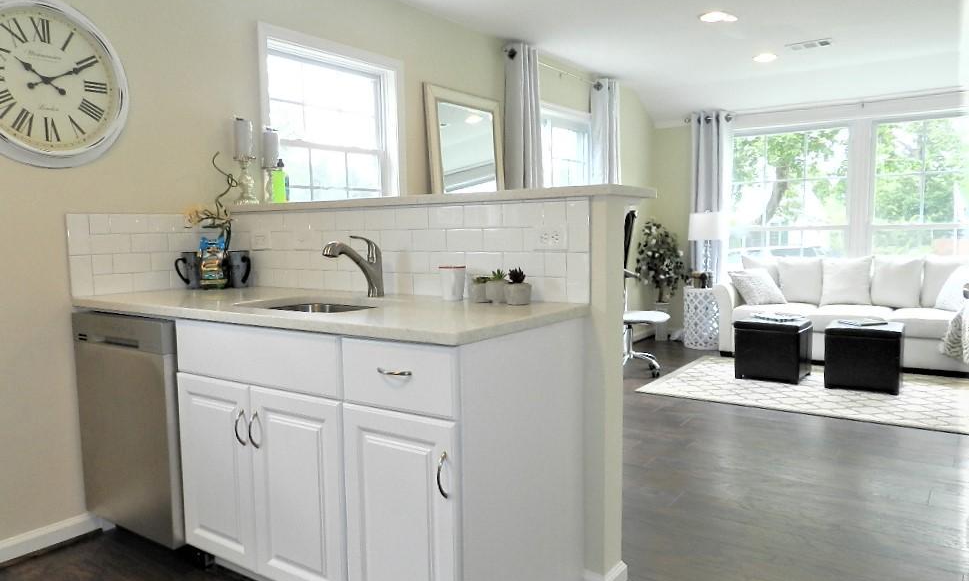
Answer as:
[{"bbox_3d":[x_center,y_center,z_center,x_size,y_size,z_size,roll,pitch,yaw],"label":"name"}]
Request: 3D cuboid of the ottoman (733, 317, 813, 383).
[{"bbox_3d":[2.296,0.465,5.108,0.460,0.440,0.460,3,5,36],"label":"ottoman"}]

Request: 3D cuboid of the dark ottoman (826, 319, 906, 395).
[{"bbox_3d":[2.803,0.487,4.751,0.460,0.440,0.460,3,5,35],"label":"dark ottoman"}]

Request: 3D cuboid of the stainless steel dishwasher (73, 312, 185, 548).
[{"bbox_3d":[-1.070,0.473,2.445,0.600,0.810,0.600,2,5,33],"label":"stainless steel dishwasher"}]

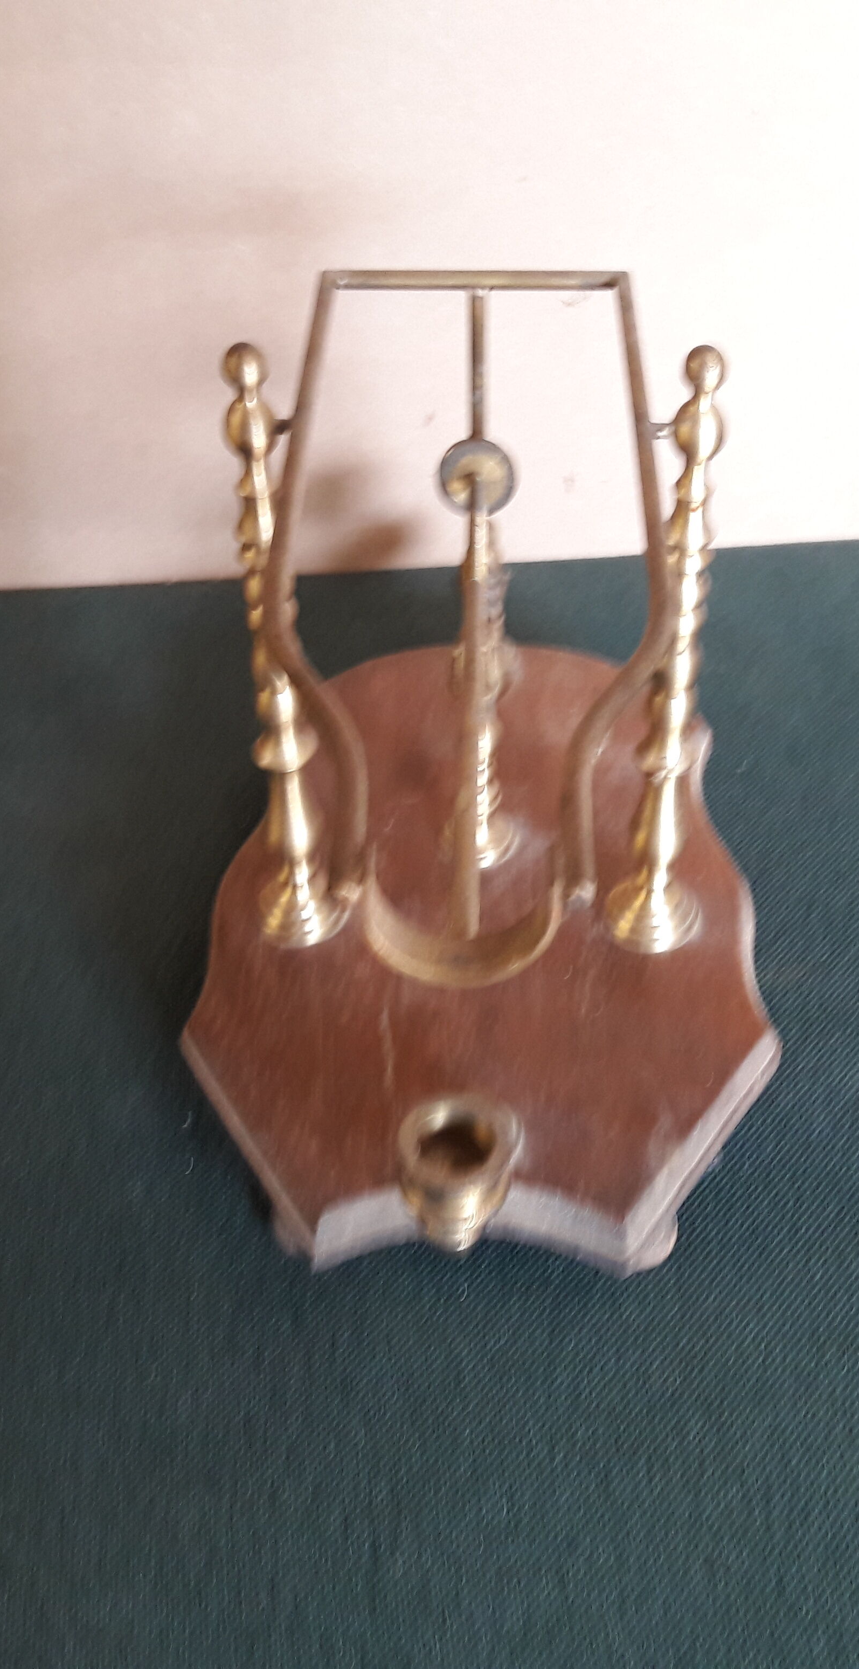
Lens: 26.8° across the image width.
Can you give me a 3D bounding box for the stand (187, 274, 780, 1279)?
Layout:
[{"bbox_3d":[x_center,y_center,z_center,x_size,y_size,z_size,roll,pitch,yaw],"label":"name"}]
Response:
[{"bbox_3d":[0.015,-0.049,0.503,0.175,0.242,0.256,0,43,1],"label":"stand"}]

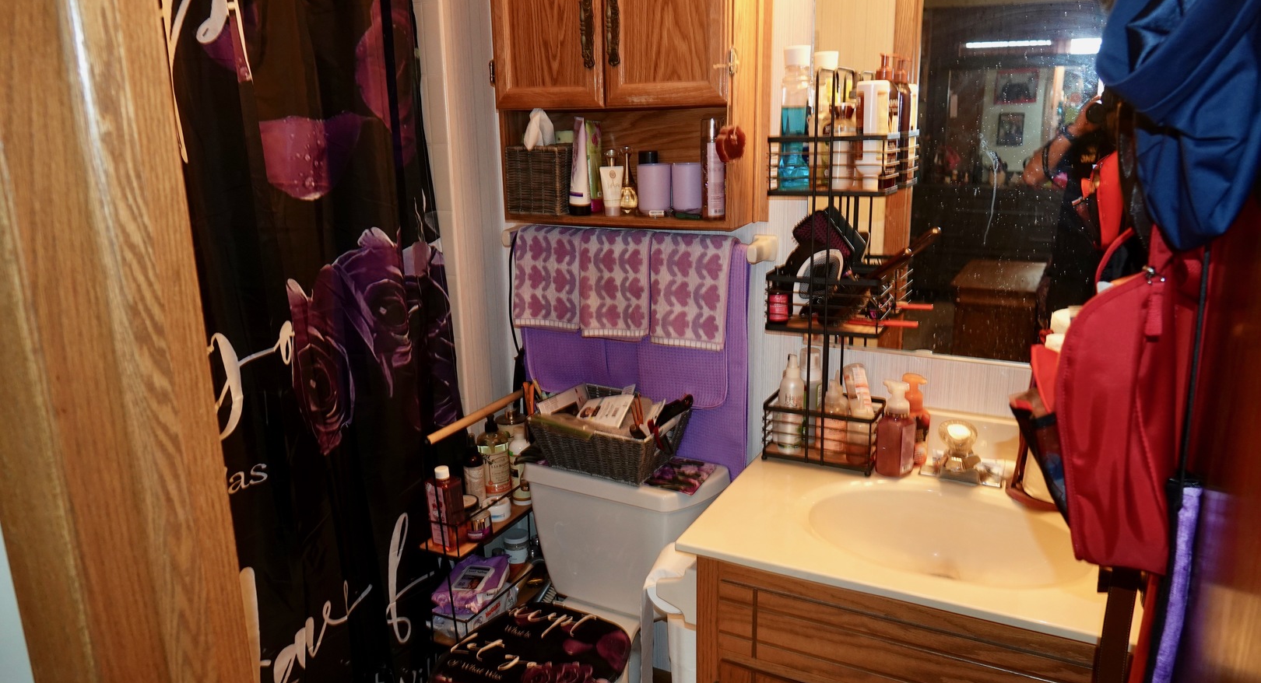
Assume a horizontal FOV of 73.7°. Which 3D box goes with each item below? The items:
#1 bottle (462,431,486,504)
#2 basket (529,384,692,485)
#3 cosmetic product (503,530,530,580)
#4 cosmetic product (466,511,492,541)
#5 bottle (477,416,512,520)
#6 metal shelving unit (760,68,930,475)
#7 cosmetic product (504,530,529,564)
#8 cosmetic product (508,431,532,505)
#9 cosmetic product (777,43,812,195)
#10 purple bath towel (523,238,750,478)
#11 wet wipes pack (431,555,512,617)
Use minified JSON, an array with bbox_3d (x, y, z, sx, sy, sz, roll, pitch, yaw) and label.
[{"bbox_3d":[-0.365,0.311,2.001,0.054,0.206,0.054,-4,14,-11],"label":"bottle"},{"bbox_3d":[-0.046,0.220,1.889,0.300,0.130,0.220,8,17,31],"label":"basket"},{"bbox_3d":[-0.291,0.546,2.145,0.063,0.112,0.063,-3,14,-9],"label":"cosmetic product"},{"bbox_3d":[-0.345,0.417,1.899,0.058,0.050,0.058,-1,14,1],"label":"cosmetic product"},{"bbox_3d":[-0.323,0.288,2.040,0.073,0.230,0.073,-8,15,-25],"label":"bottle"},{"bbox_3d":[0.395,-0.131,1.663,0.222,0.768,0.132,6,16,27],"label":"metal shelving unit"},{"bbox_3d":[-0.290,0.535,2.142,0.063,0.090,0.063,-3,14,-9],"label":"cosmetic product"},{"bbox_3d":[-0.271,0.303,2.060,0.055,0.190,0.055,-6,15,-20],"label":"cosmetic product"},{"bbox_3d":[0.316,-0.428,1.617,0.058,0.270,0.078,6,16,27],"label":"cosmetic product"},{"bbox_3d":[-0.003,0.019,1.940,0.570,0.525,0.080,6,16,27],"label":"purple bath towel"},{"bbox_3d":[-0.367,0.573,1.986,0.115,0.050,0.205,2,14,12],"label":"wet wipes pack"}]

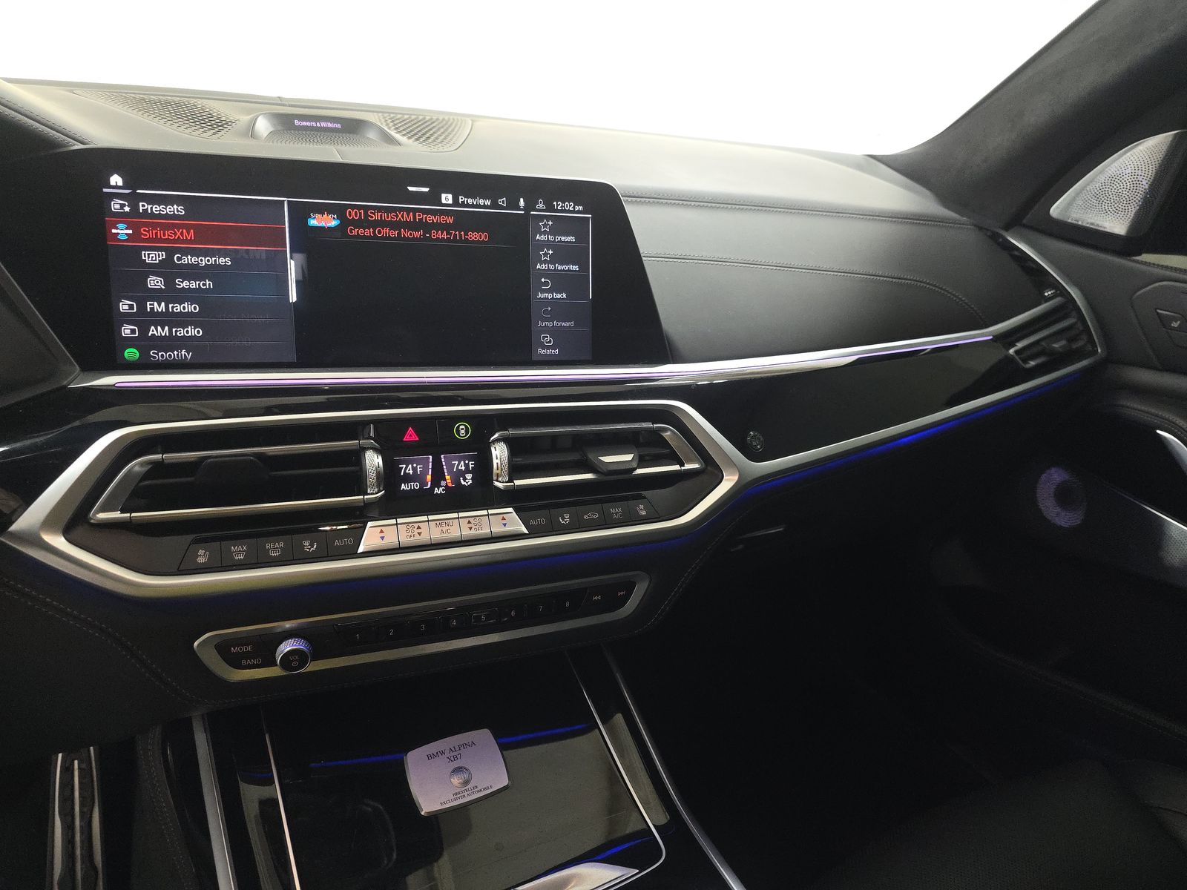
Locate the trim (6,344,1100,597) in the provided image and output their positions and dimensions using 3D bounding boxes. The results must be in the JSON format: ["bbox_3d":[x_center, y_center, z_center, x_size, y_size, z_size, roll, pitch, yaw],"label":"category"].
[{"bbox_3d":[0.111,0.002,0.577,0.890,0.105,0.083,-6,25,-26],"label":"trim"}]

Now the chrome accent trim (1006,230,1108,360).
[{"bbox_3d":[0.475,-0.159,0.817,0.035,0.112,0.158,-4,24,-22],"label":"chrome accent trim"}]

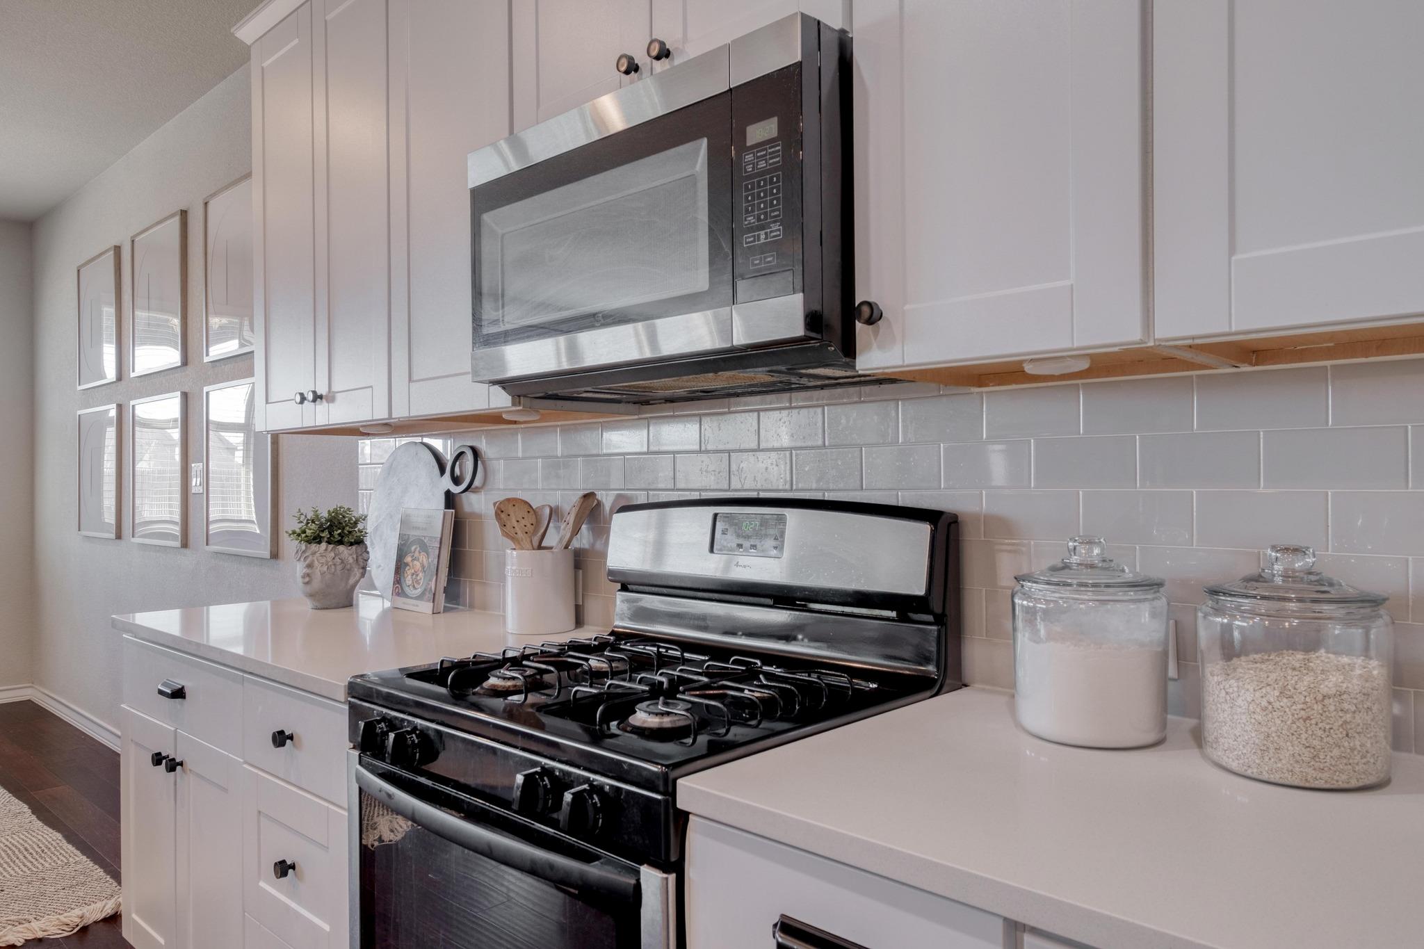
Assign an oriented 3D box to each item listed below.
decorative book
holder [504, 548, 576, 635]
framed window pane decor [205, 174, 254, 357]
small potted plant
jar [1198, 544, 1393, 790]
[{"bbox_3d":[-0.770,0.228,2.424,0.184,0.269,0.033,-1,-8,38],"label":"decorative book"},{"bbox_3d":[-0.394,0.264,2.093,0.156,0.187,0.156,0,-1,0],"label":"holder"},{"bbox_3d":[-1.774,-0.782,3.414,0.630,0.645,0.037,-1,-1,42],"label":"framed window pane decor"},{"bbox_3d":[-1.055,0.224,2.503,0.205,0.282,0.212,-1,-1,30],"label":"small potted plant"},{"bbox_3d":[0.683,0.212,1.072,0.190,0.253,0.190,-1,-1,42],"label":"jar"}]

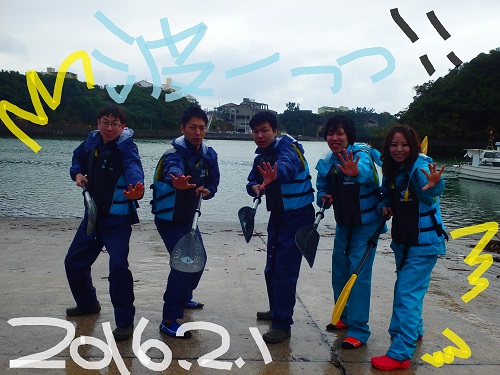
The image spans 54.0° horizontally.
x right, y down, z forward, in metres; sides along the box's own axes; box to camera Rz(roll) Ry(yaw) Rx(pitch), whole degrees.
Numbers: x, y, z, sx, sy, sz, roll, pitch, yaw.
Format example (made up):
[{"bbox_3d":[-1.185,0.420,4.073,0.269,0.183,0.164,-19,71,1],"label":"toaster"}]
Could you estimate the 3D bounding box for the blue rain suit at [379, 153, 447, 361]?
[{"bbox_3d":[1.075,0.445,3.250,0.520,1.340,0.500,6,9,44],"label":"blue rain suit"}]

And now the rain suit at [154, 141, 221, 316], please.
[{"bbox_3d":[-0.482,0.302,3.810,0.527,1.429,0.628,-5,8,-36],"label":"rain suit"}]

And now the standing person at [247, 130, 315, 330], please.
[{"bbox_3d":[0.223,0.293,3.625,0.507,1.601,0.588,6,9,42],"label":"standing person"}]

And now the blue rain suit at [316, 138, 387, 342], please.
[{"bbox_3d":[0.740,0.371,3.568,0.507,1.398,0.567,5,8,36],"label":"blue rain suit"}]

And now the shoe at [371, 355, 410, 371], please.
[{"bbox_3d":[0.915,1.116,3.175,0.245,0.090,0.100,-2,7,-15],"label":"shoe"}]

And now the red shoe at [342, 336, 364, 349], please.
[{"bbox_3d":[0.745,1.073,3.527,0.095,0.095,0.250,5,8,38],"label":"red shoe"}]

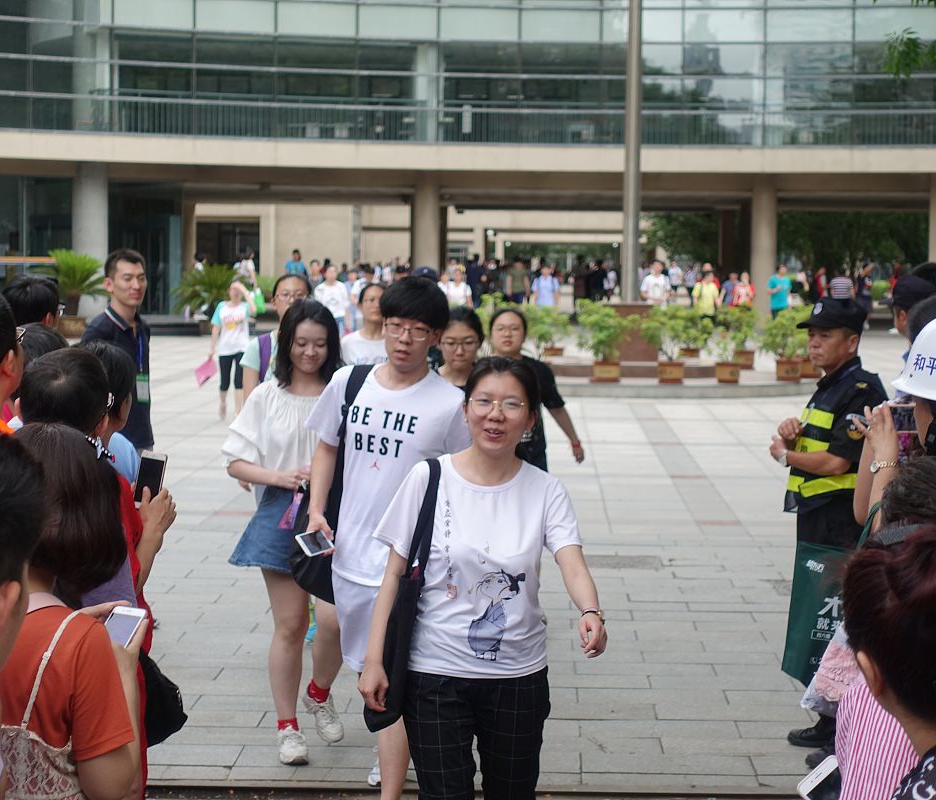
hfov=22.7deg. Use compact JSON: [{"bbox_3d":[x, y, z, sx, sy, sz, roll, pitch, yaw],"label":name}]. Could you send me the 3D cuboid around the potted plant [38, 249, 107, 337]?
[{"bbox_3d":[-8.752,-2.373,51.500,1.620,1.950,1.550,1,3,2],"label":"potted plant"}]

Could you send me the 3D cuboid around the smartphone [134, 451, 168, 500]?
[{"bbox_3d":[-0.789,0.204,5.800,0.074,0.150,0.008,9,0,25],"label":"smartphone"}]

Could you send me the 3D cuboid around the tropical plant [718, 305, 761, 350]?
[{"bbox_3d":[4.279,-1.127,36.774,0.660,0.680,0.640,1,3,0],"label":"tropical plant"}]

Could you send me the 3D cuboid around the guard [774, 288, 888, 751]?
[{"bbox_3d":[1.328,0.469,8.473,0.380,1.675,0.470,-1,4,-30],"label":"guard"}]

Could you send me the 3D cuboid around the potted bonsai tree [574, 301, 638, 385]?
[{"bbox_3d":[1.828,-0.779,30.800,0.830,1.120,0.760,1,3,2],"label":"potted bonsai tree"}]

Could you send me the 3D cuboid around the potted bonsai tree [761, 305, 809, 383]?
[{"bbox_3d":[4.492,-0.800,33.075,0.720,1.060,0.680,1,3,0],"label":"potted bonsai tree"}]

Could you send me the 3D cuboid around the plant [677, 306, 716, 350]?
[{"bbox_3d":[3.640,-1.149,37.500,0.670,0.710,0.650,0,4,0],"label":"plant"}]

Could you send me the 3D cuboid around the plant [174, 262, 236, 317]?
[{"bbox_3d":[-5.638,-2.392,50.500,1.500,1.180,1.450,0,4,0],"label":"plant"}]

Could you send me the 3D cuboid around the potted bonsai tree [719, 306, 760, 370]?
[{"bbox_3d":[4.273,-0.998,36.781,0.670,1.020,0.650,1,3,0],"label":"potted bonsai tree"}]

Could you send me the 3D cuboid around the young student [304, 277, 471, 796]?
[{"bbox_3d":[-0.256,0.477,7.600,0.570,1.750,0.500,1,4,7],"label":"young student"}]

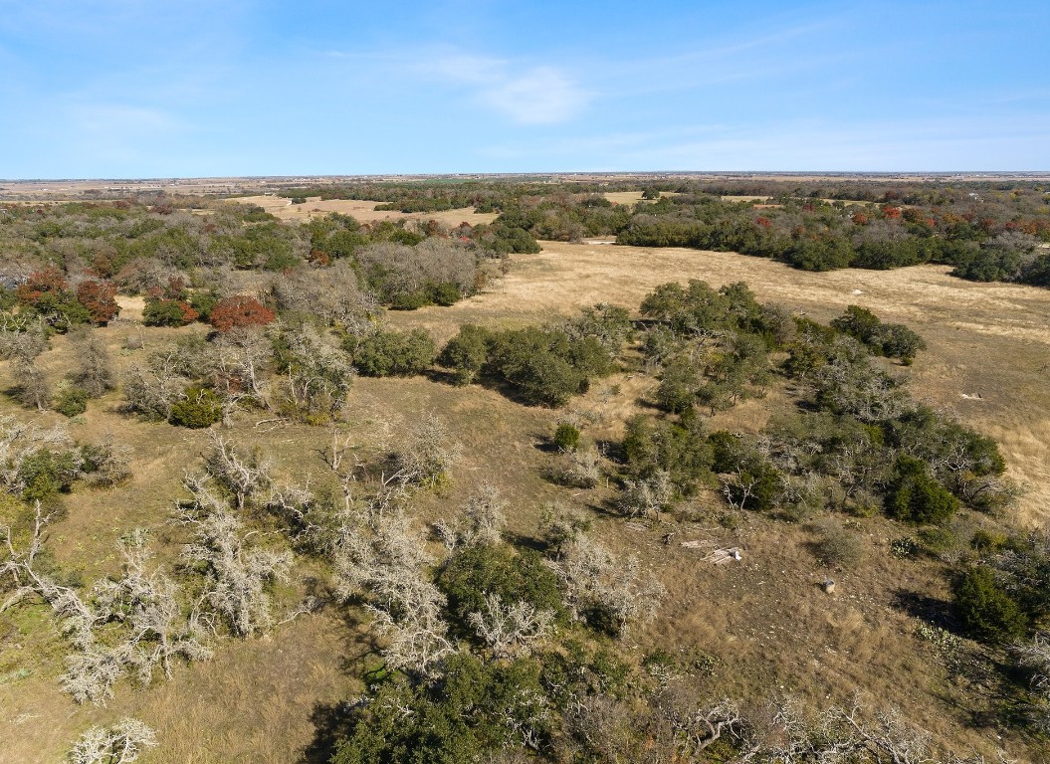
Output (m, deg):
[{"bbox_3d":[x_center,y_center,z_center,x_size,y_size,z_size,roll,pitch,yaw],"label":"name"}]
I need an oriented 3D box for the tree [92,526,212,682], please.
[{"bbox_3d":[-19.130,11.698,36.516,5.390,7.210,6.470,-11,19,-31],"label":"tree"}]

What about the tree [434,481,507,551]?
[{"bbox_3d":[-3.603,9.380,47.235,4.810,5.360,4.320,-2,16,-5],"label":"tree"}]

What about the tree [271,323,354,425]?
[{"bbox_3d":[-23.286,-1.197,75.107,8.690,9.860,7.380,0,17,0],"label":"tree"}]

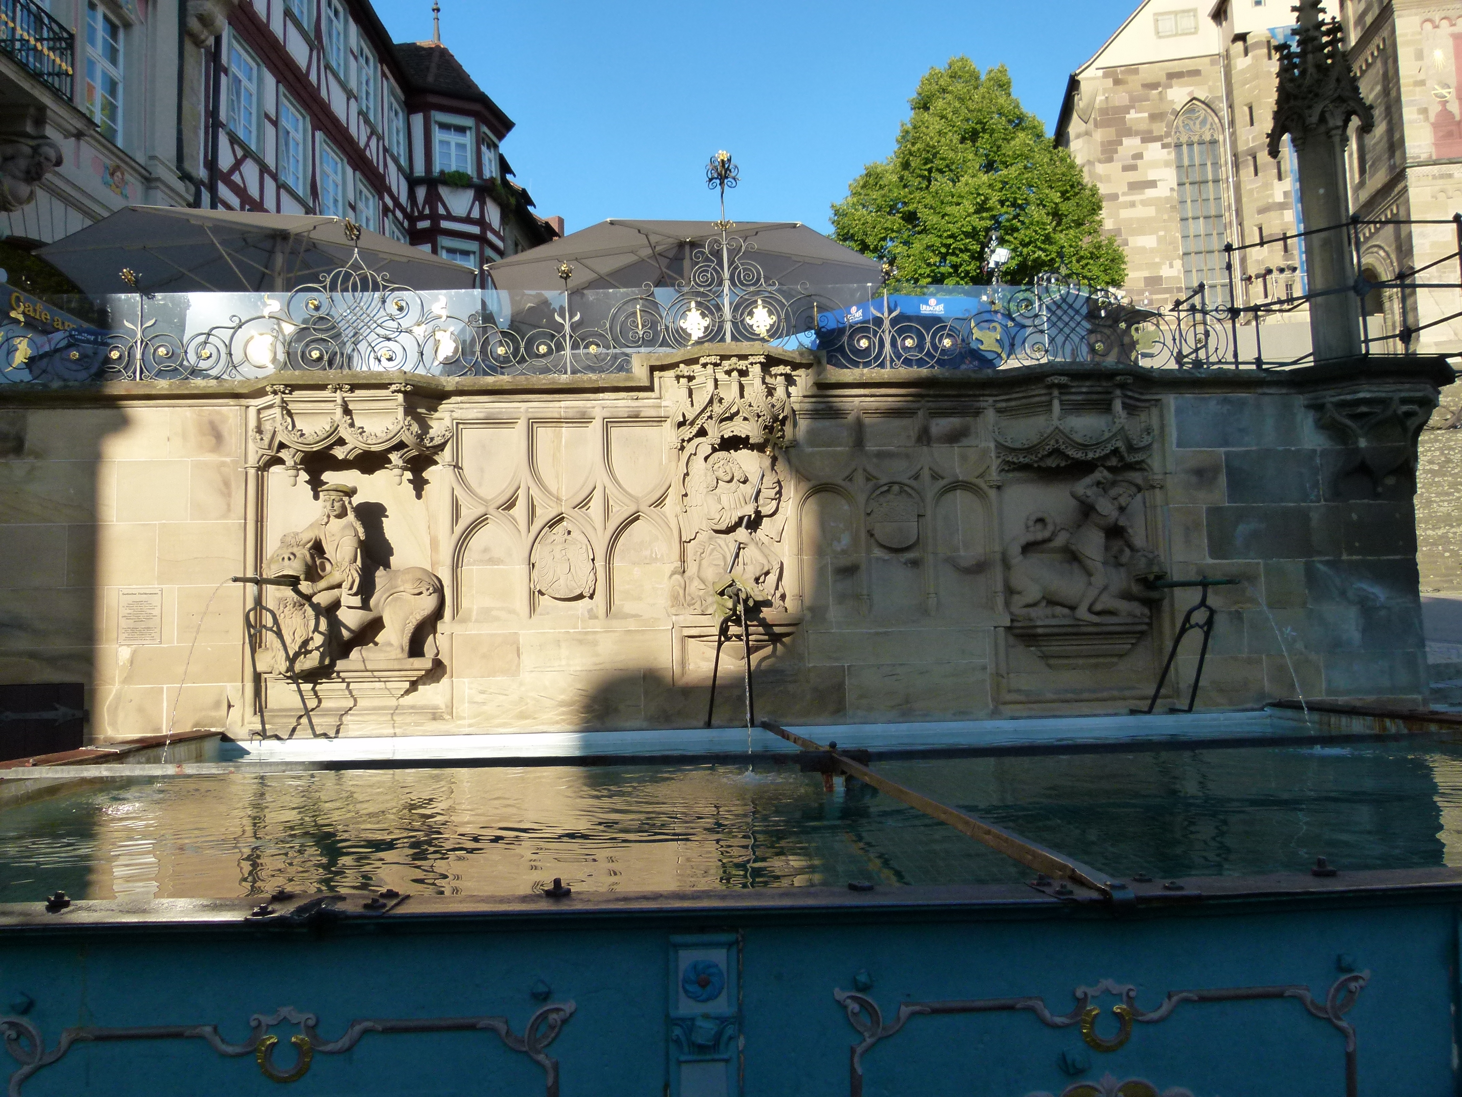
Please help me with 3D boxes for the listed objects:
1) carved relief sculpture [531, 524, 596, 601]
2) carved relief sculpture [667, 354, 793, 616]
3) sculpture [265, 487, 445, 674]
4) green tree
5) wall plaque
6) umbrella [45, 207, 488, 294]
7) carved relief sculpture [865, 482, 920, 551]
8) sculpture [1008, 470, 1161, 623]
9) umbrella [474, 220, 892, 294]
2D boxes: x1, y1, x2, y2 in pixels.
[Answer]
[{"bbox_3d":[-1.151,0.095,7.271,0.440,0.525,0.100,-1,-6,-2],"label":"carved relief sculpture"},{"bbox_3d":[-0.016,-0.427,7.244,0.803,1.738,0.400,-1,-6,-2],"label":"carved relief sculpture"},{"bbox_3d":[-2.518,0.211,7.071,1.071,1.216,0.420,-1,-6,-2],"label":"sculpture"},{"bbox_3d":[8.970,-11.191,38.352,10.369,14.000,10.057,-1,-6,0],"label":"green tree"},{"bbox_3d":[-3.967,0.452,7.088,0.300,0.390,0.025,-1,-6,-2],"label":"wall plaque"},{"bbox_3d":[-4.779,-1.870,11.206,4.250,2.950,4.250,-1,-6,-2],"label":"umbrella"},{"bbox_3d":[1.135,-0.215,7.396,0.370,0.465,0.100,-1,-6,-2],"label":"carved relief sculpture"},{"bbox_3d":[2.438,-0.008,7.308,0.926,1.018,0.370,-1,-6,-2],"label":"sculpture"},{"bbox_3d":[-0.499,-1.916,11.623,4.250,2.950,4.250,-1,-6,-2],"label":"umbrella"}]

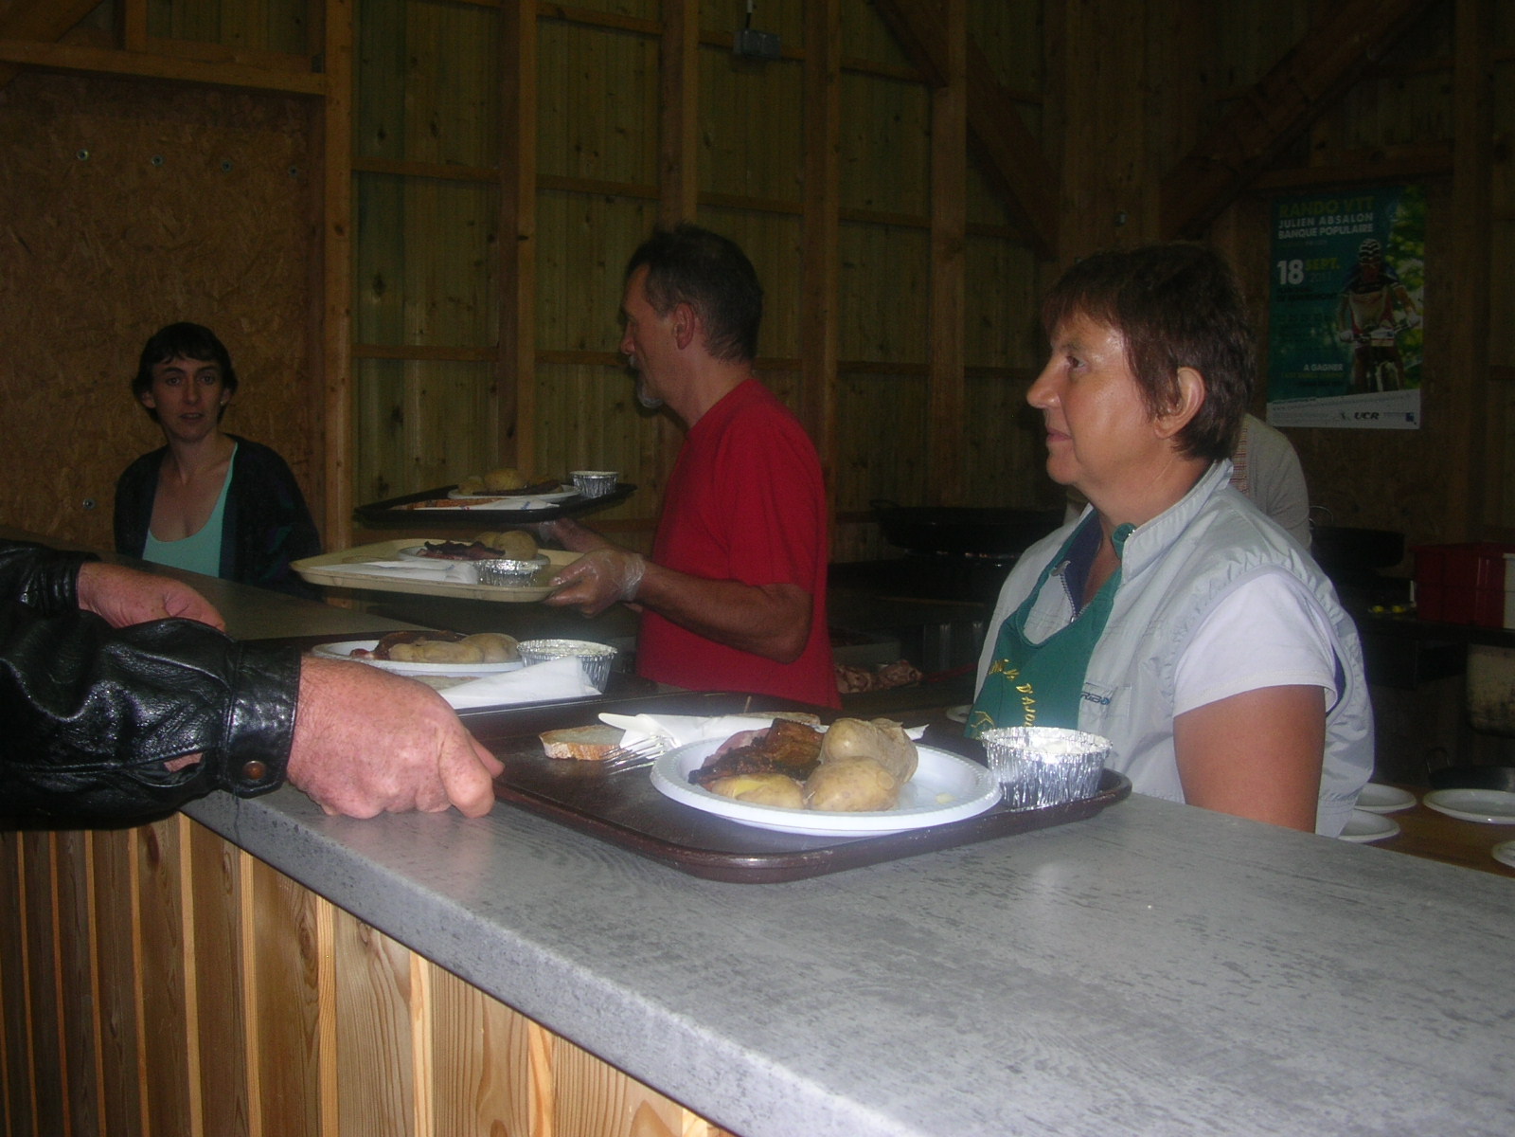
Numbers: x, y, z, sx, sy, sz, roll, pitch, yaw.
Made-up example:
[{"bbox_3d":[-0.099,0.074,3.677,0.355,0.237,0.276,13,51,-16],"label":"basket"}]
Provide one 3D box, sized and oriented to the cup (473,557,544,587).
[{"bbox_3d":[-0.314,0.018,2.050,0.085,0.040,0.085,0,5,0],"label":"cup"}]

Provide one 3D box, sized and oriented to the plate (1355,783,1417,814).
[{"bbox_3d":[1.095,0.422,2.970,0.218,0.020,0.218,0,5,0],"label":"plate"}]

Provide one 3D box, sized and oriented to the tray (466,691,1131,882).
[{"bbox_3d":[-0.016,0.138,1.108,0.354,0.020,0.463,-4,7,-38],"label":"tray"}]

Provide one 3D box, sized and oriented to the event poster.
[{"bbox_3d":[1.843,-0.812,5.103,0.005,0.735,0.537,-4,7,-38],"label":"event poster"}]

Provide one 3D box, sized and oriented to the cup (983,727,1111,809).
[{"bbox_3d":[0.191,0.134,1.066,0.085,0.040,0.085,0,5,0],"label":"cup"}]

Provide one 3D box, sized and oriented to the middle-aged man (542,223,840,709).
[{"bbox_3d":[-0.111,0.351,2.410,0.480,1.700,0.530,1,5,6],"label":"middle-aged man"}]

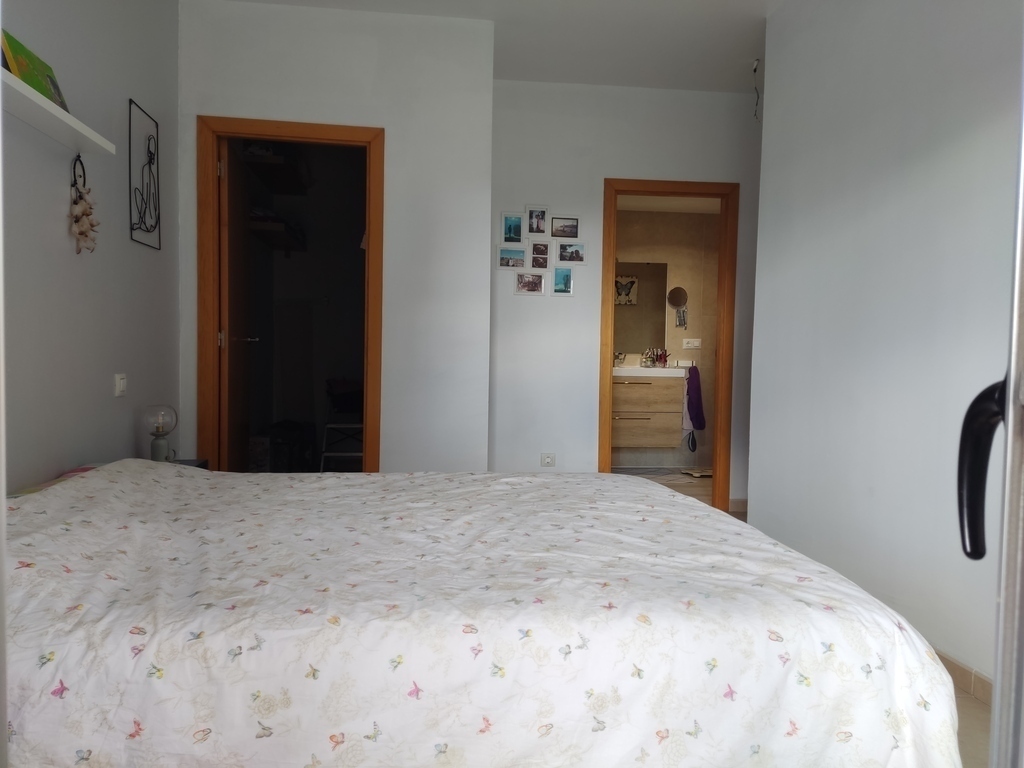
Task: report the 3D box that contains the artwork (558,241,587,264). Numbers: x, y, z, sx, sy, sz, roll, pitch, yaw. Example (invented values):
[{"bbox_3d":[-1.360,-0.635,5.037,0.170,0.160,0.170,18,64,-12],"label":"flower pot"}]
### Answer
[{"bbox_3d":[0.367,-0.792,4.464,0.178,0.146,0.022,1,3,-8],"label":"artwork"}]

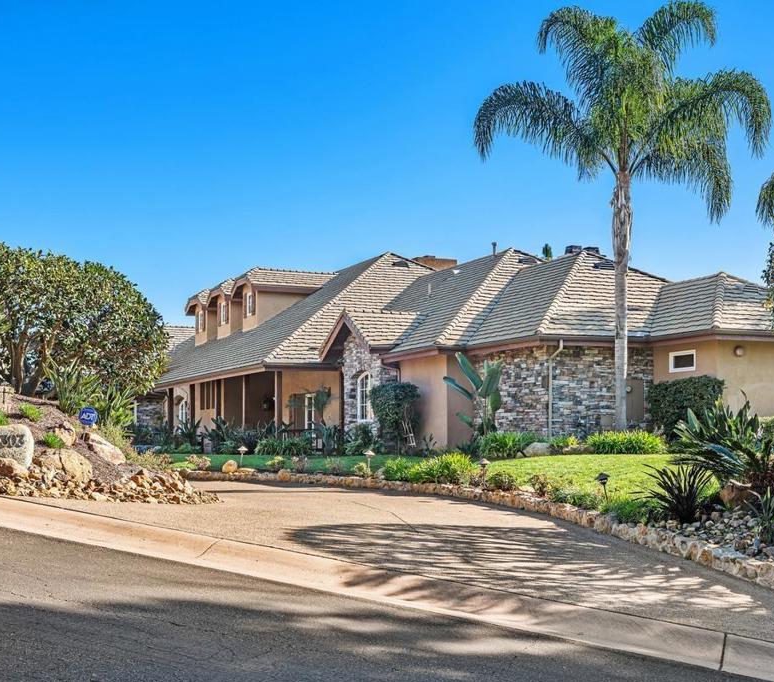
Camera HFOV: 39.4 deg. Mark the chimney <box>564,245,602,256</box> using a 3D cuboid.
[{"bbox_3d":[6.477,-2.965,35.800,1.150,0.600,0.650,2,-4,-29],"label":"chimney"}]

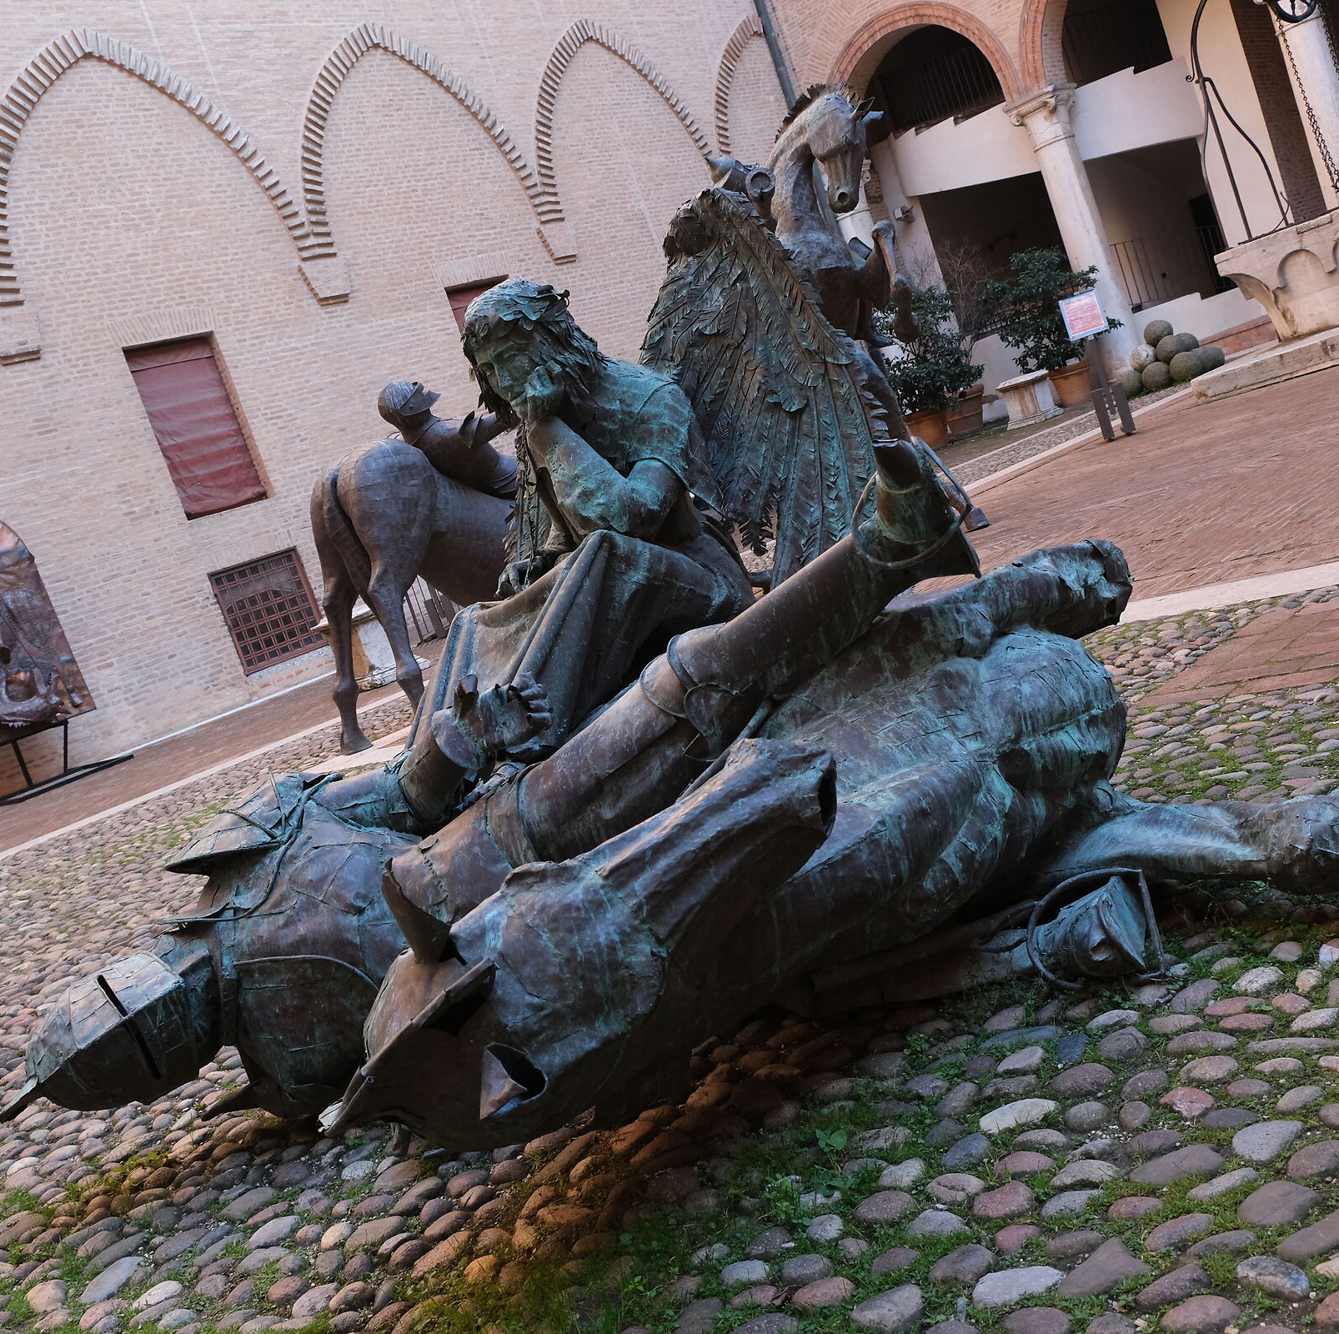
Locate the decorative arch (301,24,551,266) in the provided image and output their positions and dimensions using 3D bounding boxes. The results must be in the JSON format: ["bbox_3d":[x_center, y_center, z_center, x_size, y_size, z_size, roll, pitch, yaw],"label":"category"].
[{"bbox_3d":[-3.511,-7.305,20.415,0.200,3.020,4.710,-11,10,46],"label":"decorative arch"}]

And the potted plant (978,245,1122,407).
[{"bbox_3d":[6.104,-5.452,23.882,1.950,2.600,1.750,-11,10,46],"label":"potted plant"}]

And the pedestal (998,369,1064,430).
[{"bbox_3d":[5.337,-3.930,22.202,0.660,0.640,0.570,-11,10,46],"label":"pedestal"}]

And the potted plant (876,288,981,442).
[{"bbox_3d":[4.227,-4.882,24.773,1.600,2.500,1.550,-11,10,46],"label":"potted plant"}]

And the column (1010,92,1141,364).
[{"bbox_3d":[6.624,-6.861,24.132,0.880,4.800,0.880,-11,10,46],"label":"column"}]

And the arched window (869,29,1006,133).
[{"bbox_3d":[4.241,-9.784,25.240,3.100,1.800,0.450,-11,10,46],"label":"arched window"}]

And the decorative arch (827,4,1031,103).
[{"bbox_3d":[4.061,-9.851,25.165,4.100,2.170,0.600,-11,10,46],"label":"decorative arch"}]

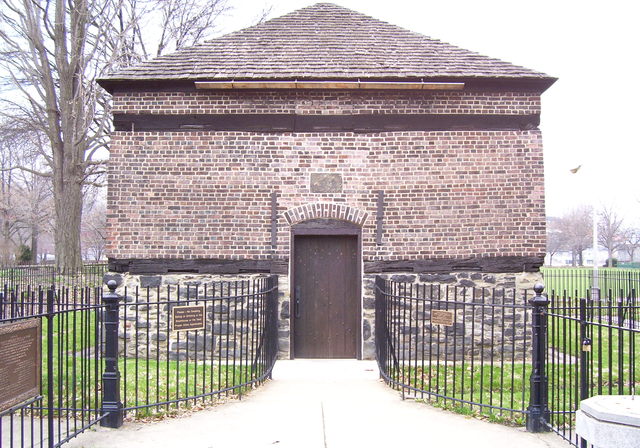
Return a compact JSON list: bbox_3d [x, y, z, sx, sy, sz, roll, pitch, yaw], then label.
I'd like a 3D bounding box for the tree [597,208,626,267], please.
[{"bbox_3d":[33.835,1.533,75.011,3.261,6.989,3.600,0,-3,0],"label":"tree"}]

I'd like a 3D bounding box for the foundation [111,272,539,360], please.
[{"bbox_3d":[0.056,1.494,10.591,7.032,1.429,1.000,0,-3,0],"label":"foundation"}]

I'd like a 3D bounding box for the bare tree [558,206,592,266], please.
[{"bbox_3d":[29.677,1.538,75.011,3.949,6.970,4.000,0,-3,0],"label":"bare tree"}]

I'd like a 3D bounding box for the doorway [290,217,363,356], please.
[{"bbox_3d":[0.105,1.052,10.312,1.164,2.255,0.300,0,-3,0],"label":"doorway"}]

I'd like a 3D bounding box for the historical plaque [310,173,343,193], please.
[{"bbox_3d":[0.111,-0.663,10.263,0.521,0.327,0.060,0,-3,0],"label":"historical plaque"}]

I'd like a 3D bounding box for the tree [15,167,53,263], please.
[{"bbox_3d":[-24.335,-0.614,55.090,3.228,8.083,3.400,0,-3,0],"label":"tree"}]

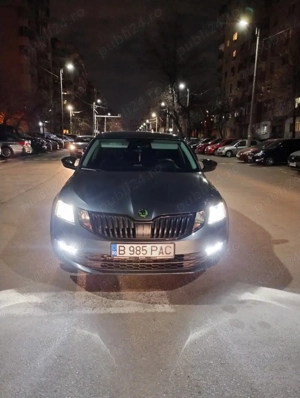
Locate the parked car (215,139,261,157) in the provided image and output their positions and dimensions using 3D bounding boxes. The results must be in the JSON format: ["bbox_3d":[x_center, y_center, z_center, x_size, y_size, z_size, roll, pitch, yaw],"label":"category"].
[{"bbox_3d":[7.328,-4.147,25.548,4.200,1.460,1.680,-2,12,-16],"label":"parked car"}]

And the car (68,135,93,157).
[{"bbox_3d":[-4.046,-3.409,20.547,1.770,1.450,4.400,1,11,-3],"label":"car"}]

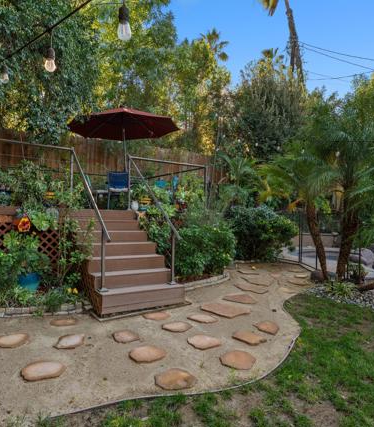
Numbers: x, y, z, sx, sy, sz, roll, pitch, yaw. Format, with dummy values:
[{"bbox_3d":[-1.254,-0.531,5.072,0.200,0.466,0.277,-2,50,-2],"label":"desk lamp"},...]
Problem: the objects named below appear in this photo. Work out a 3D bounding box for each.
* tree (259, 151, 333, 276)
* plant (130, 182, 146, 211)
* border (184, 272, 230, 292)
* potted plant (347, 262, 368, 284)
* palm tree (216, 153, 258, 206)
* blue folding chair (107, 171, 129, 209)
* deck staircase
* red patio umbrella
[{"bbox_3d":[2.284,0.001,6.099,1.550,2.678,1.500,1,-1,0],"label":"tree"},{"bbox_3d":[-1.004,-0.325,6.105,0.350,0.603,0.350,1,-1,0],"label":"plant"},{"bbox_3d":[0.388,1.251,5.578,0.250,0.120,1.313,0,-1,40],"label":"border"},{"bbox_3d":[3.364,1.152,5.886,0.360,0.420,0.360,1,-1,0],"label":"potted plant"},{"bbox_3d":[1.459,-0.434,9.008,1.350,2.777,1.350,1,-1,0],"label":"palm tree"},{"bbox_3d":[-1.552,-0.486,6.858,0.520,0.891,0.550,1,-1,-9],"label":"blue folding chair"},{"bbox_3d":[-1.015,0.606,4.805,1.200,1.339,1.753,1,-1,-33],"label":"deck staircase"},{"bbox_3d":[-1.505,-1.287,7.120,2.640,2.503,2.640,1,-1,0],"label":"red patio umbrella"}]

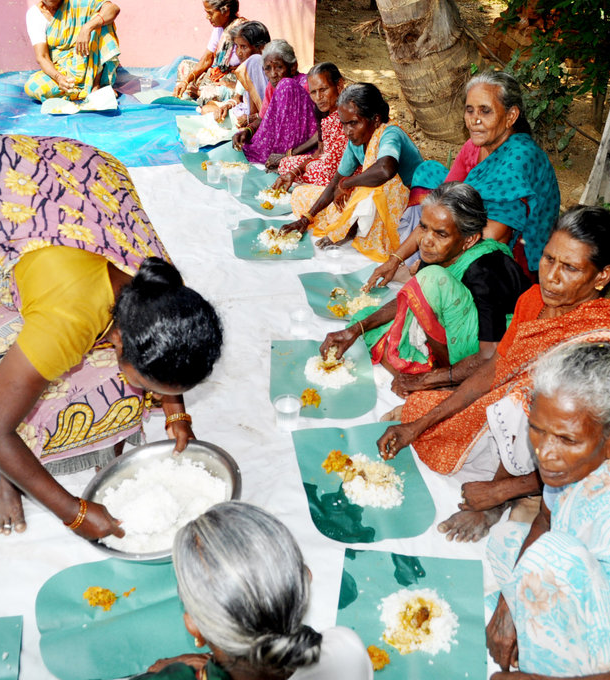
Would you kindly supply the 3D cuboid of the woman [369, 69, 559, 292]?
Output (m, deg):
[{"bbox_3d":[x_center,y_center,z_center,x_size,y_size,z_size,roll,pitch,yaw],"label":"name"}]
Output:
[{"bbox_3d":[0.593,-0.566,2.740,0.700,0.770,0.520,-15,38,-22],"label":"woman"}]

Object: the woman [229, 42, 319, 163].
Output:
[{"bbox_3d":[-0.139,-1.159,3.703,0.500,0.635,0.430,-20,39,-28],"label":"woman"}]

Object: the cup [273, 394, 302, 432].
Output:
[{"bbox_3d":[-0.049,0.213,2.182,0.069,0.087,0.069,1,34,0],"label":"cup"}]

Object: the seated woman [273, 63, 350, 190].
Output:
[{"bbox_3d":[0.090,-0.940,3.390,0.500,0.610,0.480,-13,33,-21],"label":"seated woman"}]

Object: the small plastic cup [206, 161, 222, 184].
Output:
[{"bbox_3d":[-0.436,-0.798,3.653,0.073,0.090,0.073,0,30,0],"label":"small plastic cup"}]

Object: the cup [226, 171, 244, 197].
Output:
[{"bbox_3d":[-0.318,-0.714,3.508,0.073,0.090,0.073,0,30,0],"label":"cup"}]

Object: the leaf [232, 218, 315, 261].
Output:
[{"bbox_3d":[-0.129,-0.420,3.088,0.343,0.020,0.388,1,30,2],"label":"leaf"}]

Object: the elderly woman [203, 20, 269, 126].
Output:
[{"bbox_3d":[-0.360,-1.423,4.185,0.500,0.640,0.460,-10,32,-17],"label":"elderly woman"}]

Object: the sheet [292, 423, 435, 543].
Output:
[{"bbox_3d":[0.149,0.324,1.824,0.306,0.015,0.413,-5,31,-8],"label":"sheet"}]

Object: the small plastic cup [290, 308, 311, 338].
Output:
[{"bbox_3d":[-0.012,-0.053,2.573,0.069,0.087,0.069,1,34,0],"label":"small plastic cup"}]

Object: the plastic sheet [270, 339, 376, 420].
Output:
[{"bbox_3d":[0.052,0.097,2.211,0.300,0.015,0.411,-1,30,-1],"label":"plastic sheet"}]

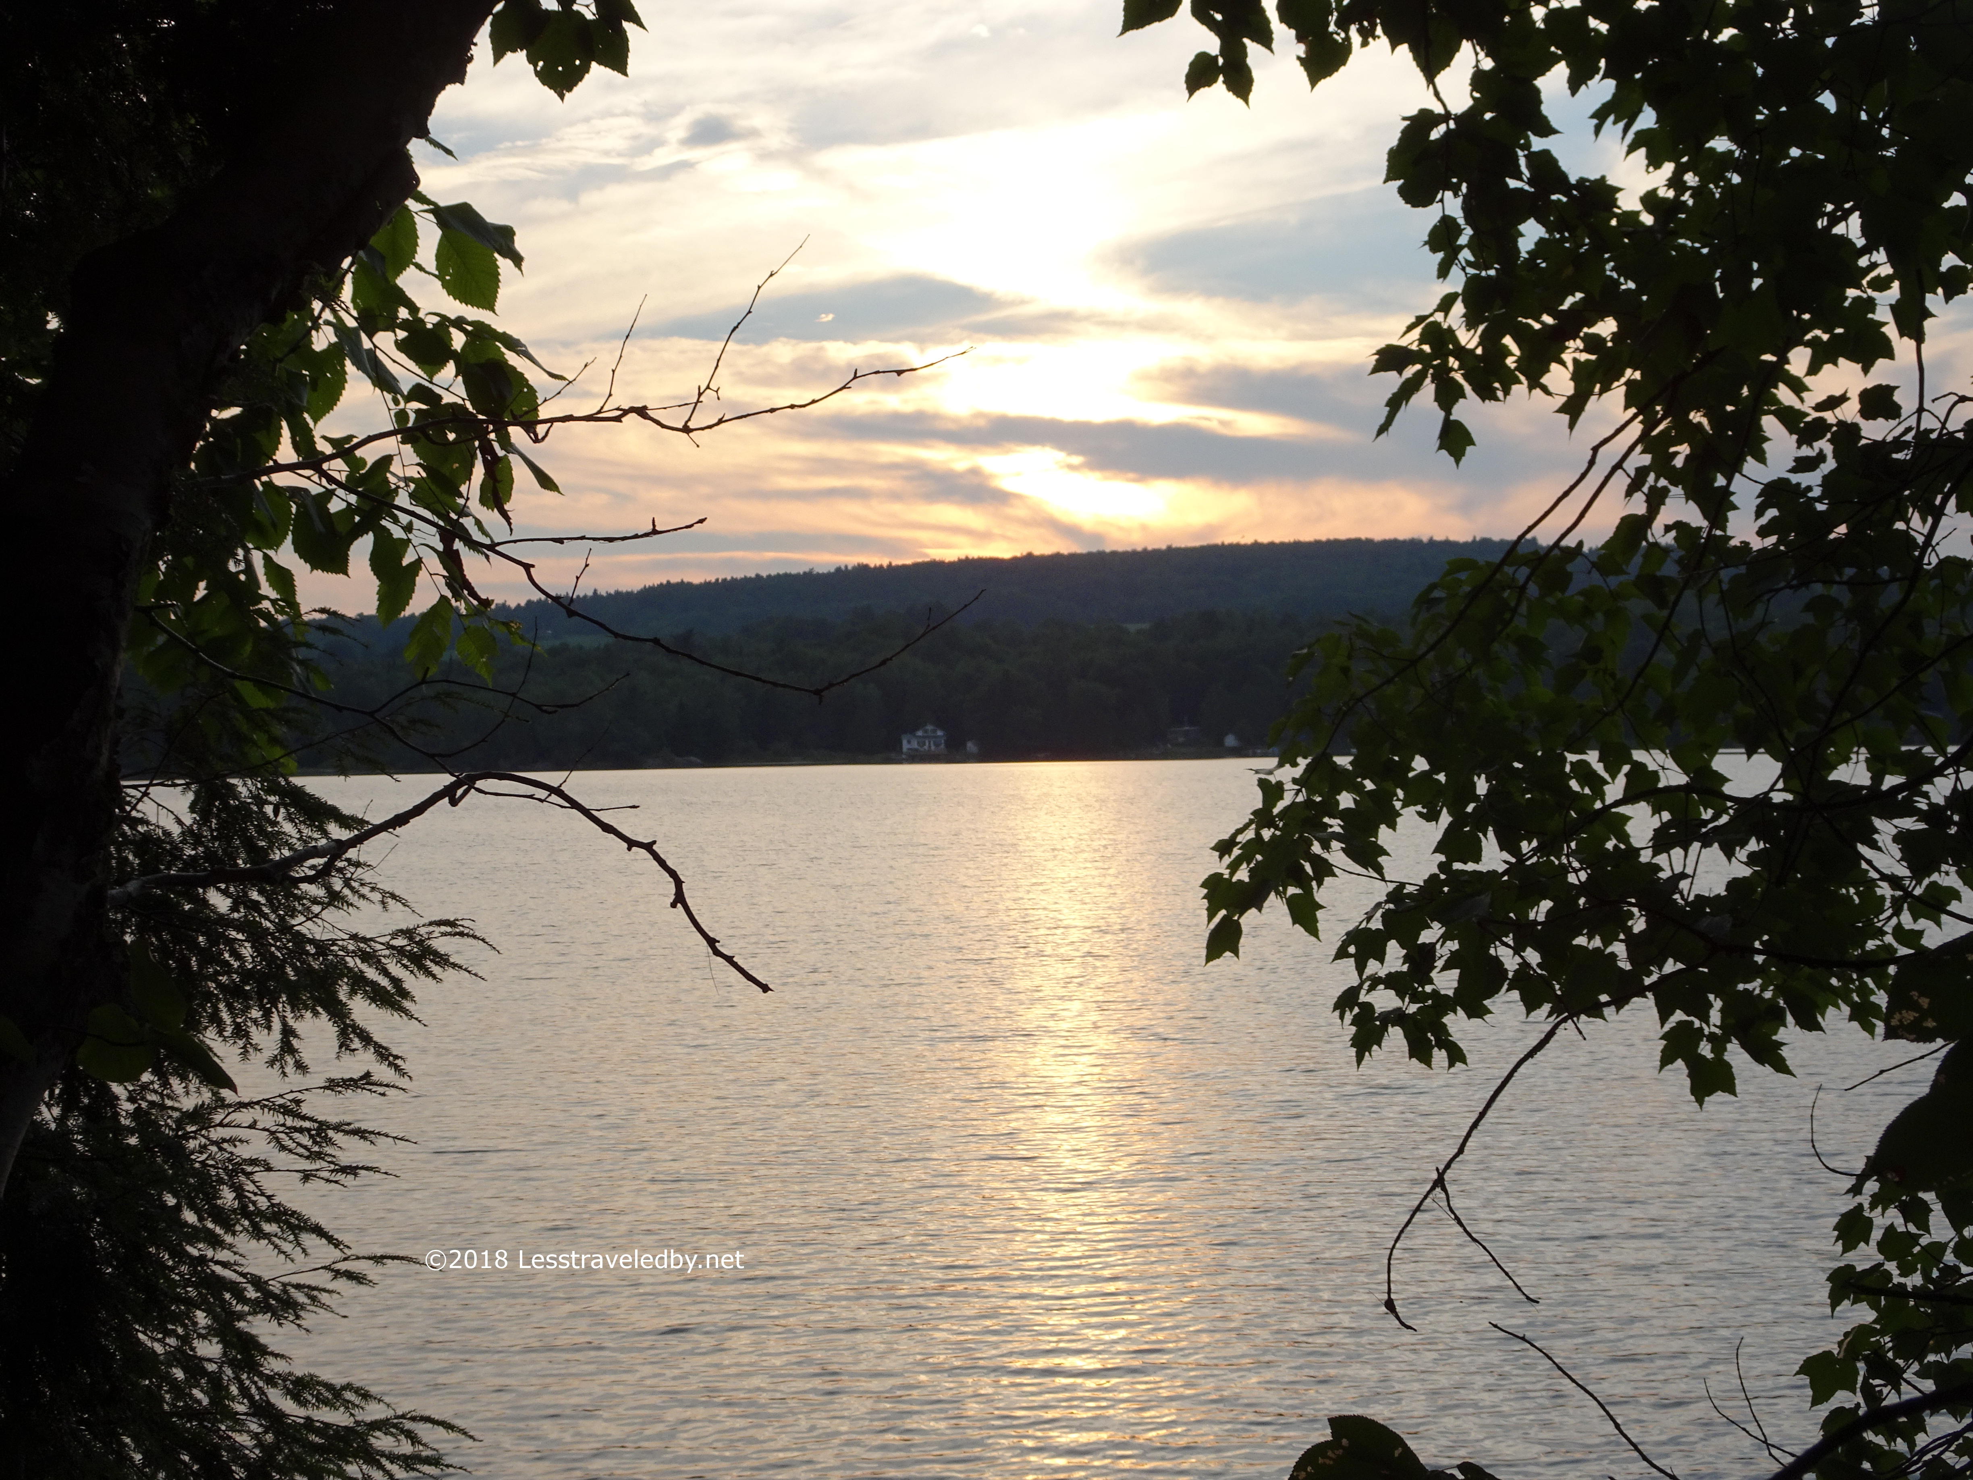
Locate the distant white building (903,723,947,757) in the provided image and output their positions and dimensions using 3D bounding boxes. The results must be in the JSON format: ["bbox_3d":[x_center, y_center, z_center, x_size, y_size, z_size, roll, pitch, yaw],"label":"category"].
[{"bbox_3d":[-12.621,0.000,700.000,8.300,7.257,8.500,0,0,-9],"label":"distant white building"}]

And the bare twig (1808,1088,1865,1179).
[{"bbox_3d":[0.795,0.366,3.200,0.052,0.085,0.040,0,0,0],"label":"bare twig"}]

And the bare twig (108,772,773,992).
[{"bbox_3d":[-0.479,0.124,3.000,0.584,0.193,0.200,0,0,0],"label":"bare twig"}]

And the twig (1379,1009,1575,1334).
[{"bbox_3d":[0.532,0.467,3.700,0.205,0.339,0.130,0,0,0],"label":"twig"}]

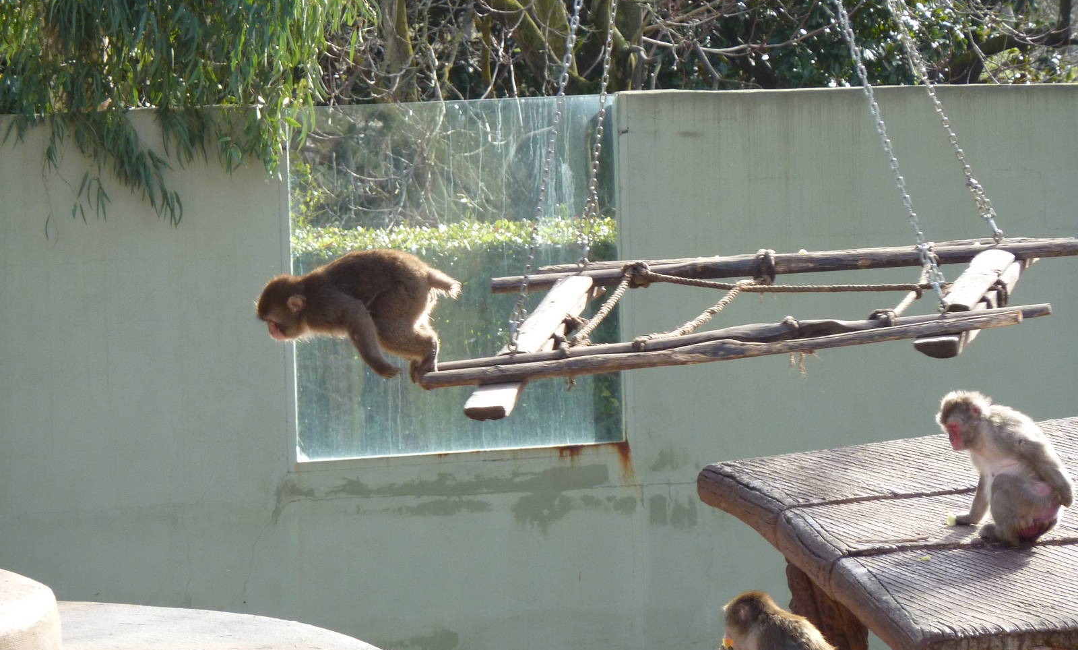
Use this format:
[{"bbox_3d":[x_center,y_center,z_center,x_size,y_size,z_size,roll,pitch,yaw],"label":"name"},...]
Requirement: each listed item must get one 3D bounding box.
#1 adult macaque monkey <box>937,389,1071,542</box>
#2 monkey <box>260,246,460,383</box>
[{"bbox_3d":[1.341,0.410,18.800,0.390,0.430,0.280,-3,14,-4],"label":"adult macaque monkey"},{"bbox_3d":[-0.490,-0.022,17.800,0.550,0.350,0.210,-1,14,0],"label":"monkey"}]

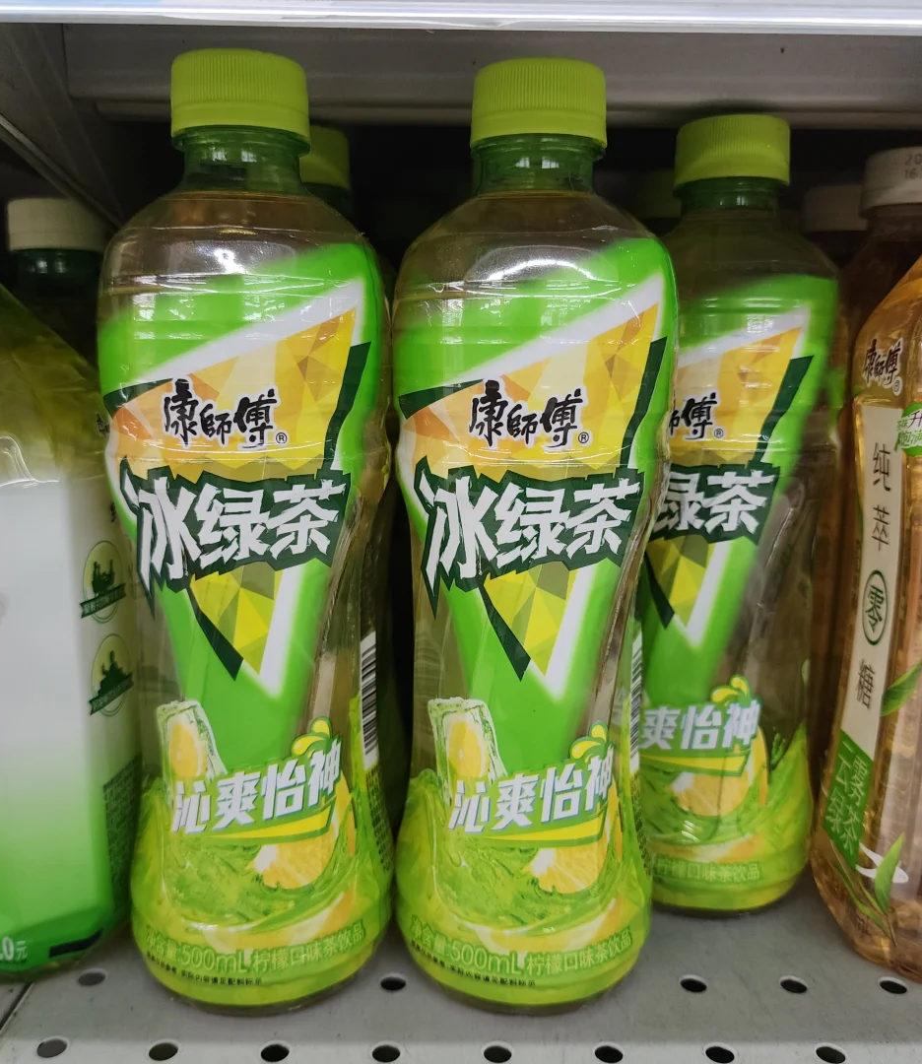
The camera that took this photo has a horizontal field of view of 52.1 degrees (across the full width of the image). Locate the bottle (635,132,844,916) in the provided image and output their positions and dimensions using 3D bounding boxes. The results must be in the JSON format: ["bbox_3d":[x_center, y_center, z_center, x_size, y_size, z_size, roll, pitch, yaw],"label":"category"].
[{"bbox_3d":[0.074,-0.003,0.278,0.067,0.219,0.067,7,12,34],"label":"bottle"}]

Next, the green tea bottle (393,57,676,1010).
[{"bbox_3d":[0.017,0.004,0.235,0.067,0.219,0.067,1,10,4],"label":"green tea bottle"}]

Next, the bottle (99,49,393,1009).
[{"bbox_3d":[-0.051,0.004,0.232,0.067,0.219,0.067,-1,10,-9],"label":"bottle"}]

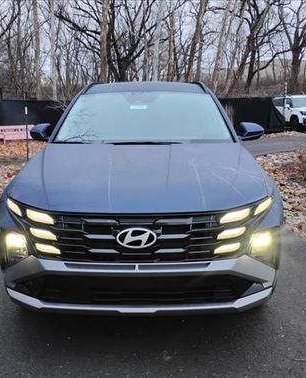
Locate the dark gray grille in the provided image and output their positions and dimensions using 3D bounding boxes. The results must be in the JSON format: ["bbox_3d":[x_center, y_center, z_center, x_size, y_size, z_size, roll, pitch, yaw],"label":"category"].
[{"bbox_3d":[-0.077,0.223,2.140,1.310,0.270,0.240,0,12,1],"label":"dark gray grille"}]

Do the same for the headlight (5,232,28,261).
[{"bbox_3d":[-0.760,0.325,2.290,0.125,0.150,0.120,0,12,1],"label":"headlight"}]

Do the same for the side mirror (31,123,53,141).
[{"bbox_3d":[-0.965,-0.499,3.563,0.240,0.165,0.170,0,12,1],"label":"side mirror"}]

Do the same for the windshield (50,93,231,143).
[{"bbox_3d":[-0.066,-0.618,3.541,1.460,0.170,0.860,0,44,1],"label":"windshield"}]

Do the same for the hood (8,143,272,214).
[{"bbox_3d":[-0.073,-0.111,2.654,1.580,0.230,1.180,0,21,1],"label":"hood"}]

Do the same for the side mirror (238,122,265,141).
[{"bbox_3d":[0.865,-0.508,3.544,0.240,0.165,0.170,0,12,1],"label":"side mirror"}]

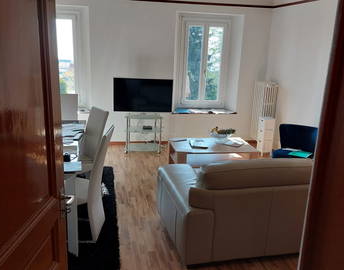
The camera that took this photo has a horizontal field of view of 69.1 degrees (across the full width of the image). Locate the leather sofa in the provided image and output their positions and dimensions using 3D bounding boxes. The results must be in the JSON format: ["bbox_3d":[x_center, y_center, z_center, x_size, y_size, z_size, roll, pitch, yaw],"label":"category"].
[{"bbox_3d":[0.949,0.555,2.595,1.950,0.850,1.020,-1,11,-13],"label":"leather sofa"}]

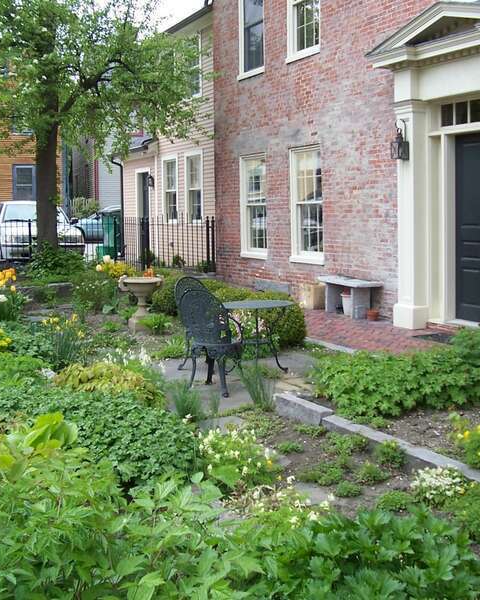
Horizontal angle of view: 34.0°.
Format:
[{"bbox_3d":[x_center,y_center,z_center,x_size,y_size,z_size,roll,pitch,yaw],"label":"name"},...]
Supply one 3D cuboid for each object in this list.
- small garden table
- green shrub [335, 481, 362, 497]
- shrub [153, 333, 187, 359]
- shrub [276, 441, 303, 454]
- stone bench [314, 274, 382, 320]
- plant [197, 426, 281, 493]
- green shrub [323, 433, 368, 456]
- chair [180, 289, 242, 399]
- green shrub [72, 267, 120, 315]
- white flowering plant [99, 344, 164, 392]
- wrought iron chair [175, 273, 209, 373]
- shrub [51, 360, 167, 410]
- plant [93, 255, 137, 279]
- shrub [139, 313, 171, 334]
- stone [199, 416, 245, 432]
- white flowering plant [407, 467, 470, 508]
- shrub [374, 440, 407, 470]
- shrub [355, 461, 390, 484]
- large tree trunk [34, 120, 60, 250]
[{"bbox_3d":[0.182,0.405,8.089,0.740,0.690,0.740,-1,6,0],"label":"small garden table"},{"bbox_3d":[0.645,1.121,4.673,0.163,0.074,0.153,0,6,8],"label":"green shrub"},{"bbox_3d":[-0.795,0.514,8.860,0.406,0.267,0.376,-2,6,-5],"label":"shrub"},{"bbox_3d":[0.314,0.932,4.980,0.170,0.080,0.150,0,6,4],"label":"shrub"},{"bbox_3d":[1.453,-0.013,10.492,0.400,0.480,0.880,-4,7,-28],"label":"stone bench"},{"bbox_3d":[-0.006,0.930,4.781,0.480,0.340,0.450,-1,6,0],"label":"plant"},{"bbox_3d":[0.718,0.980,5.350,0.300,0.110,0.260,-1,6,0],"label":"green shrub"},{"bbox_3d":[-0.209,0.359,6.936,0.500,0.880,0.540,4,8,36],"label":"chair"},{"bbox_3d":[-2.310,-0.128,12.474,0.752,0.673,0.693,-2,6,-10],"label":"green shrub"},{"bbox_3d":[-1.026,0.645,7.500,0.580,0.380,0.500,-1,6,0],"label":"white flowering plant"},{"bbox_3d":[-0.355,0.273,8.195,0.560,0.950,0.520,-6,8,-37],"label":"wrought iron chair"},{"bbox_3d":[-1.071,0.680,6.400,0.880,0.300,0.650,-2,6,-10],"label":"shrub"},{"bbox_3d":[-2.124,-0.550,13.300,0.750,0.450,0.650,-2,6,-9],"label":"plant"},{"bbox_3d":[-1.062,0.296,9.837,0.400,0.230,0.400,-2,6,-6],"label":"shrub"},{"bbox_3d":[-0.137,0.976,6.138,0.366,0.050,0.416,-1,6,-1],"label":"stone"},{"bbox_3d":[1.150,1.065,4.554,0.346,0.168,0.327,0,6,14],"label":"white flowering plant"},{"bbox_3d":[0.960,0.978,5.011,0.195,0.155,0.190,0,6,11],"label":"shrub"},{"bbox_3d":[0.801,1.043,4.750,0.210,0.110,0.200,-1,6,0],"label":"shrub"},{"bbox_3d":[-3.324,-1.950,13.500,0.360,2.350,0.360,-1,6,0],"label":"large tree trunk"}]

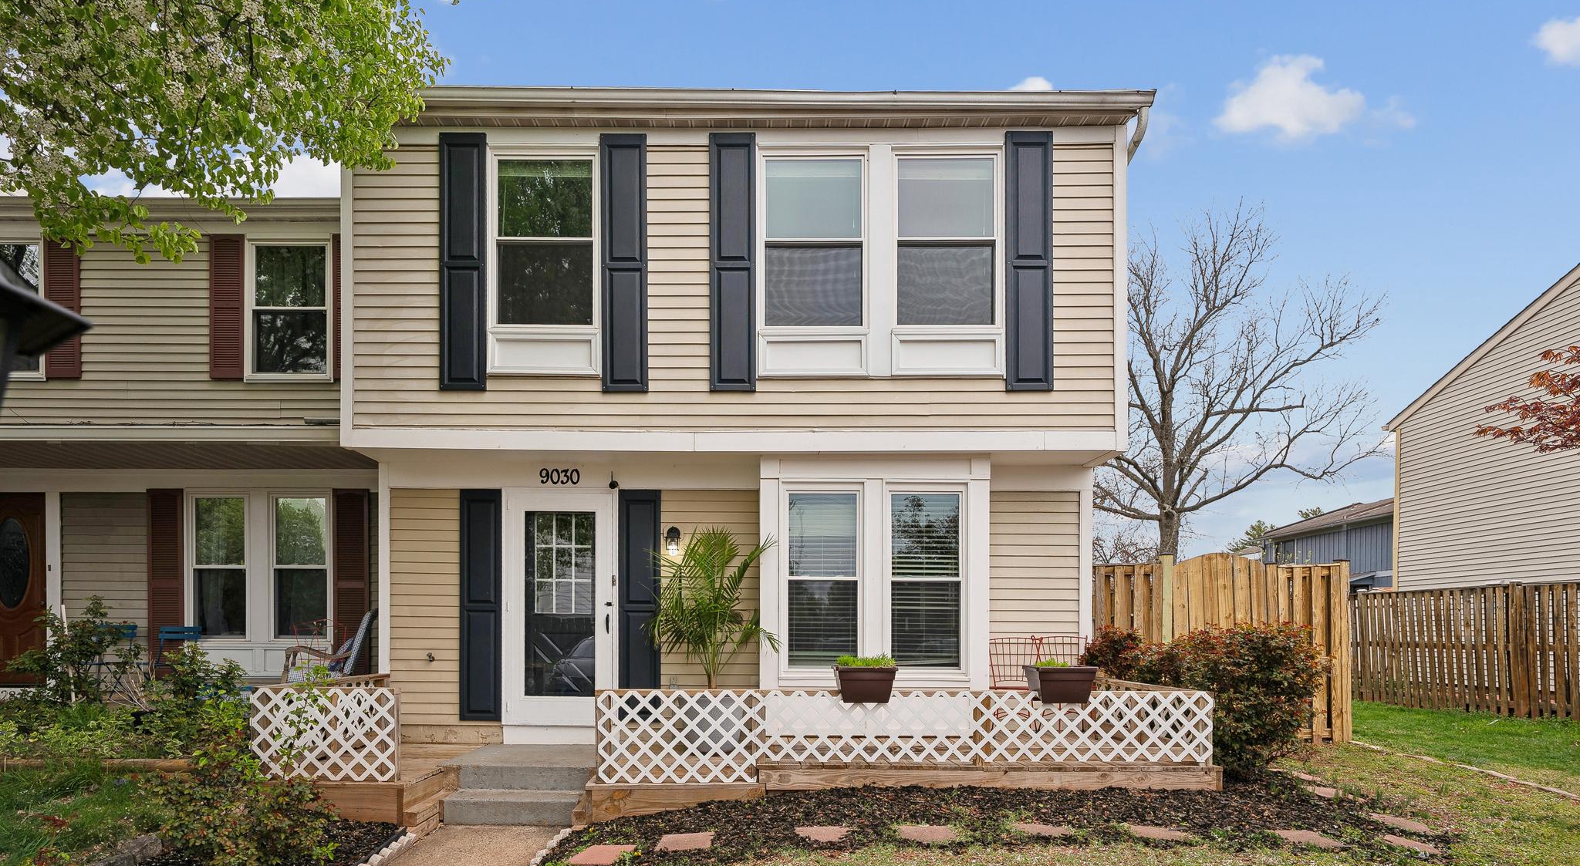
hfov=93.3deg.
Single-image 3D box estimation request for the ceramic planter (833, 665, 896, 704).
[{"bbox_3d":[0.562,1.849,5.480,0.435,0.260,0.300,0,-2,0],"label":"ceramic planter"}]

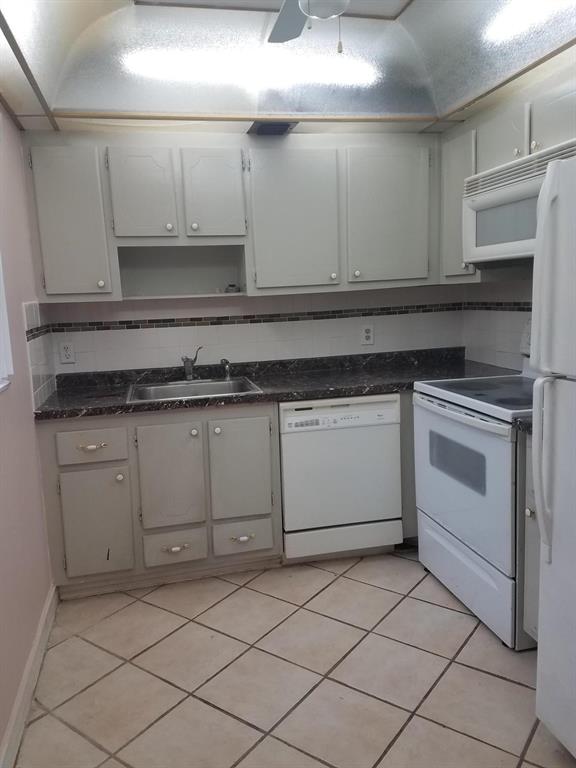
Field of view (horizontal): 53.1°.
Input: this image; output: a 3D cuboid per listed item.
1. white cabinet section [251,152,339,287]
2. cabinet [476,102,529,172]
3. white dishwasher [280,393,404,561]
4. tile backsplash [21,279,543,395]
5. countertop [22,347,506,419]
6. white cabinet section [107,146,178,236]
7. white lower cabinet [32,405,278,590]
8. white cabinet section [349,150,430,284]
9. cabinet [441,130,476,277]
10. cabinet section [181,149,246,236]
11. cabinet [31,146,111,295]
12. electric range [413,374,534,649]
[{"bbox_3d":[0.013,-0.853,3.044,0.434,0.664,0.340,-4,9,-11],"label":"white cabinet section"},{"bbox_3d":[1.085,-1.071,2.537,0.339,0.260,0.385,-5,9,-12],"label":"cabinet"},{"bbox_3d":[0.203,0.439,3.092,0.602,0.836,0.608,-5,9,-12],"label":"white dishwasher"},{"bbox_3d":[-0.009,-0.252,3.015,2.391,0.445,0.600,-5,9,-12],"label":"tile backsplash"},{"bbox_3d":[0.006,-0.031,3.025,2.391,0.129,0.645,-5,9,-12],"label":"countertop"},{"bbox_3d":[-0.715,-0.924,2.882,0.297,0.410,0.340,-4,9,-11],"label":"white cabinet section"},{"bbox_3d":[-0.621,0.510,2.973,1.064,0.867,0.610,-5,9,-12],"label":"white lower cabinet"},{"bbox_3d":[0.493,-0.889,3.138,0.441,0.664,0.340,-4,9,-11],"label":"white cabinet section"},{"bbox_3d":[1.012,-0.890,2.930,0.339,0.735,0.370,-5,9,-12],"label":"cabinet"},{"bbox_3d":[-0.387,-0.949,2.947,0.288,0.410,0.340,-4,9,-11],"label":"cabinet section"},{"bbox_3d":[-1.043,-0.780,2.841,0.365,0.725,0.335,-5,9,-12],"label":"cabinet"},{"bbox_3d":[1.028,0.389,2.474,0.701,1.100,0.763,-5,9,-12],"label":"electric range"}]

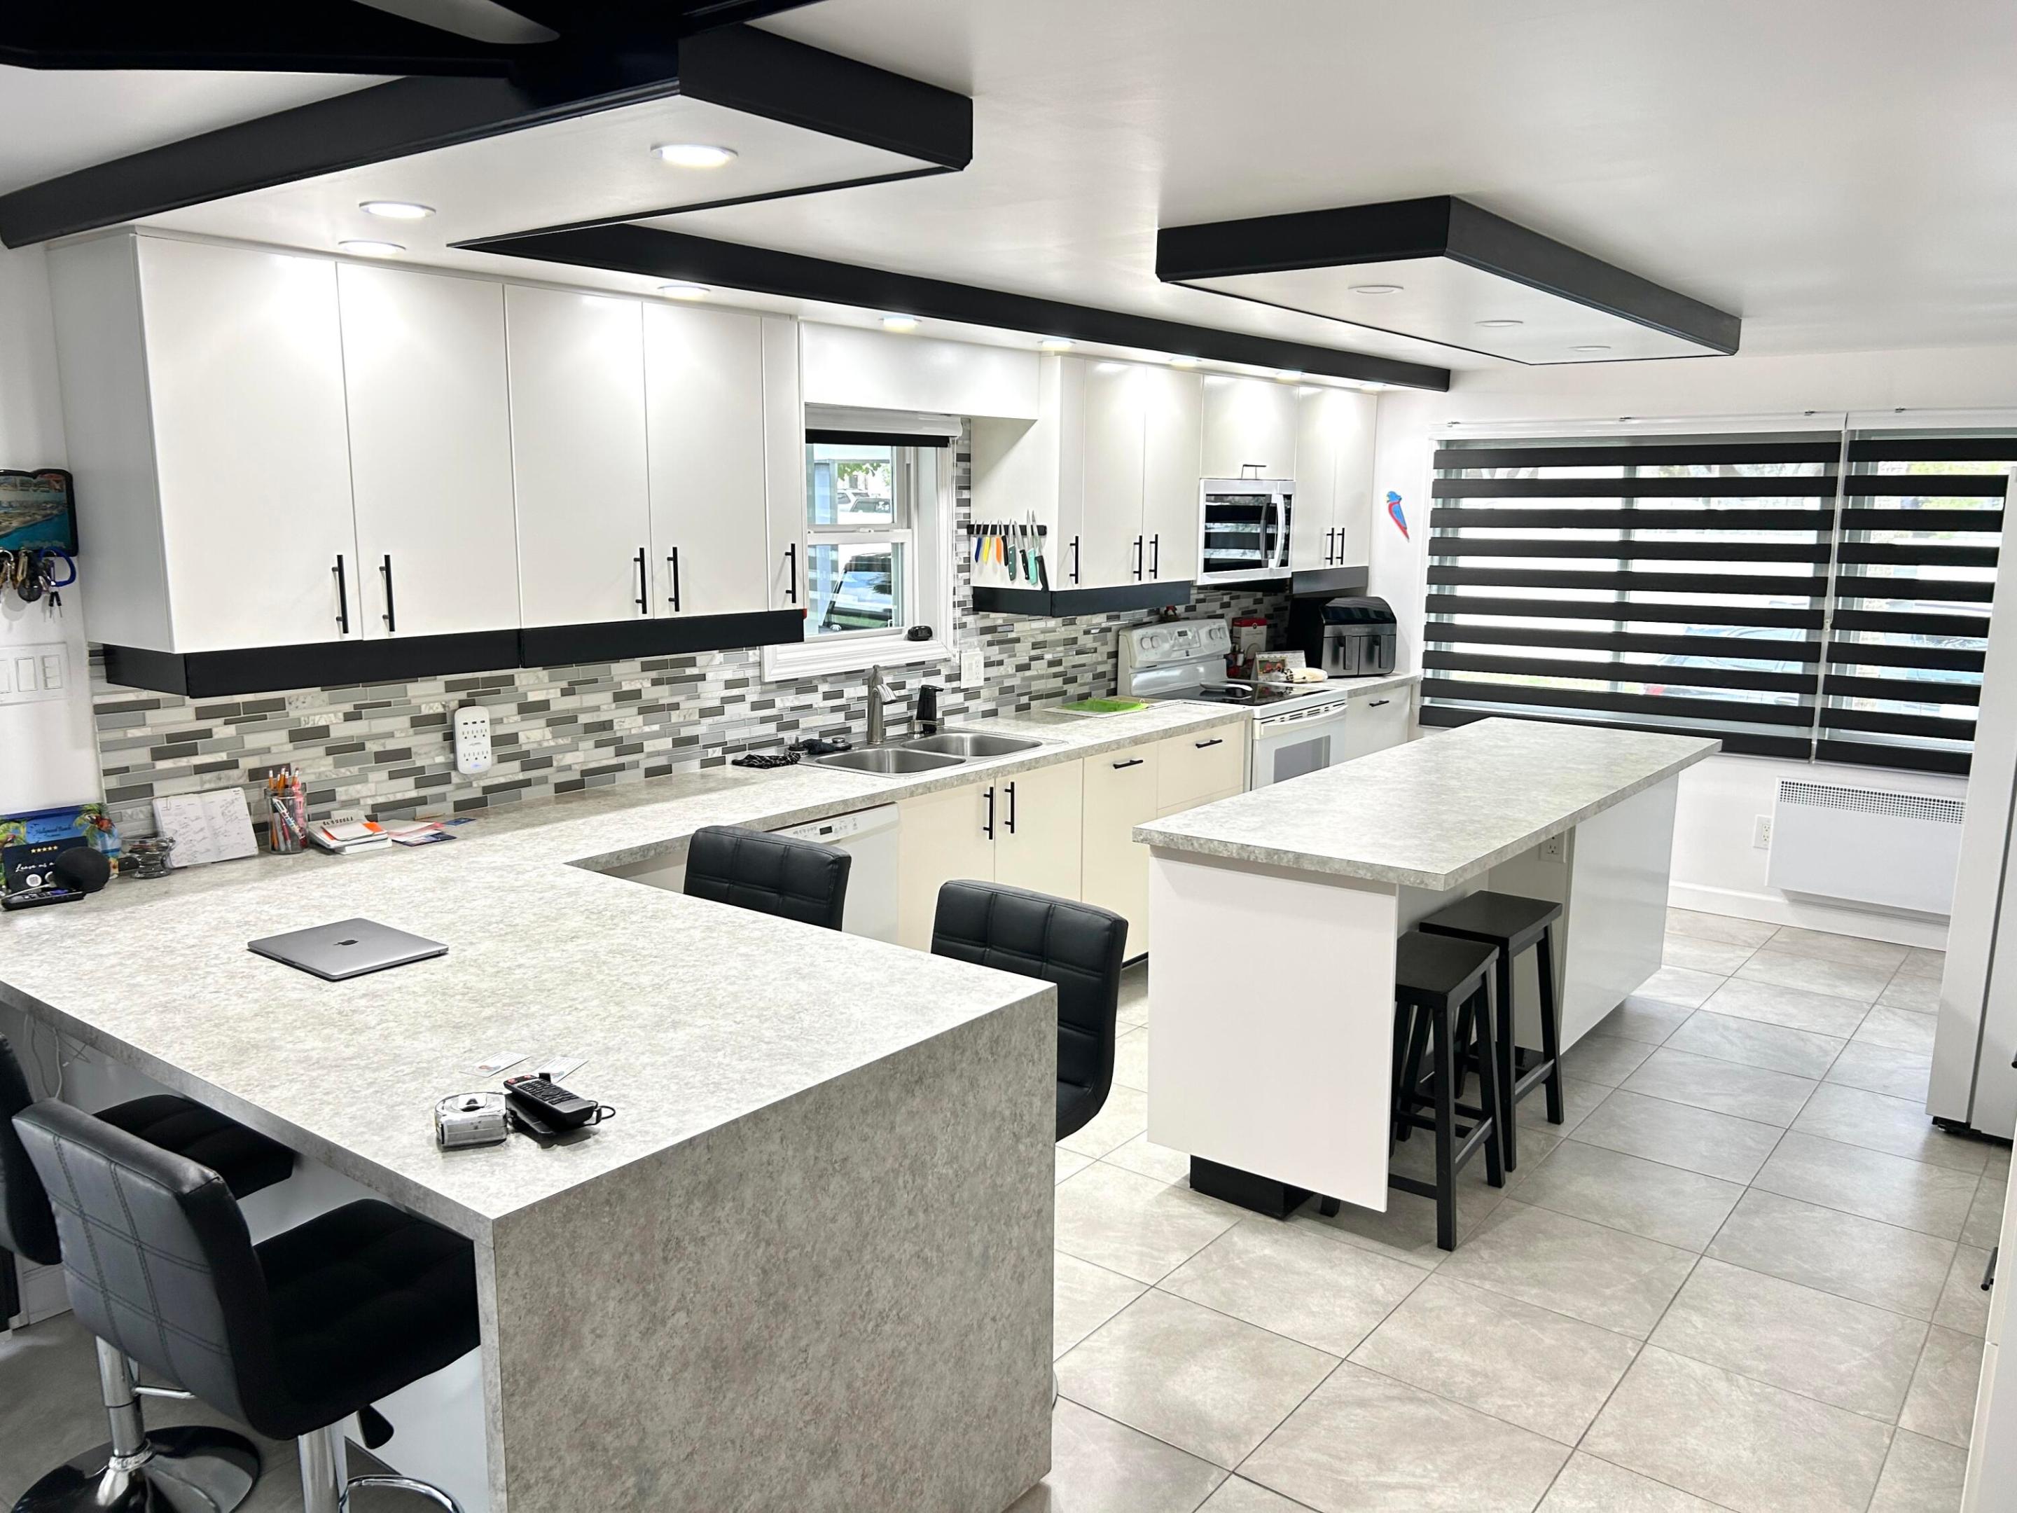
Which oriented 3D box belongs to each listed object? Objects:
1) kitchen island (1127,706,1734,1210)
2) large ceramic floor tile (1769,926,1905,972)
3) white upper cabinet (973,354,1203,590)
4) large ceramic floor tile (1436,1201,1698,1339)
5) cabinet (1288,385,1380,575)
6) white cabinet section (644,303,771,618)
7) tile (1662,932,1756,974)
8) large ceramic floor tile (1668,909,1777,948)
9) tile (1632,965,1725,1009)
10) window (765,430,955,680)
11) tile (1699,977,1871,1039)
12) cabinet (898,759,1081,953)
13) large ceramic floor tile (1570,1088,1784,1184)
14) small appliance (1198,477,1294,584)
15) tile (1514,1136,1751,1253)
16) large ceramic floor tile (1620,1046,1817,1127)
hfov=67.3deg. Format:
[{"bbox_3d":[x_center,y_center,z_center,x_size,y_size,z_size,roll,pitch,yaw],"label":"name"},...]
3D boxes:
[{"bbox_3d":[1.351,0.517,4.483,0.780,0.923,2.370,8,12,37],"label":"kitchen island"},{"bbox_3d":[3.213,0.747,5.882,0.452,0.010,0.402,8,12,37],"label":"large ceramic floor tile"},{"bbox_3d":[0.307,-1.036,5.614,0.381,0.782,0.915,8,12,37],"label":"white upper cabinet"},{"bbox_3d":[1.275,1.156,3.437,0.452,0.010,0.450,8,12,37],"label":"large ceramic floor tile"},{"bbox_3d":[1.302,-1.242,6.824,0.371,0.781,0.770,8,12,37],"label":"cabinet"},{"bbox_3d":[-0.916,-0.771,4.003,0.377,0.766,0.392,8,12,37],"label":"white cabinet section"},{"bbox_3d":[2.609,0.757,5.866,0.455,0.012,0.455,8,12,37],"label":"tile"},{"bbox_3d":[2.875,0.702,6.200,0.459,0.012,0.414,8,12,37],"label":"large ceramic floor tile"},{"bbox_3d":[2.328,0.817,5.513,0.455,0.012,0.455,8,12,37],"label":"tile"},{"bbox_3d":[-0.513,-0.705,5.036,0.125,0.840,0.935,8,12,37],"label":"window"},{"bbox_3d":[2.670,0.861,5.197,0.452,0.010,0.450,8,12,37],"label":"tile"},{"bbox_3d":[-0.277,0.432,4.879,0.616,0.815,0.899,8,12,37],"label":"cabinet"},{"bbox_3d":[1.847,1.048,4.172,0.459,0.012,0.455,8,12,37],"label":"large ceramic floor tile"},{"bbox_3d":[0.832,-0.941,6.305,0.440,0.405,0.770,8,12,37],"label":"small appliance"},{"bbox_3d":[1.554,1.097,3.789,0.452,0.010,0.450,8,12,37],"label":"tile"},{"bbox_3d":[2.127,0.988,4.525,0.459,0.012,0.455,8,12,37],"label":"large ceramic floor tile"}]

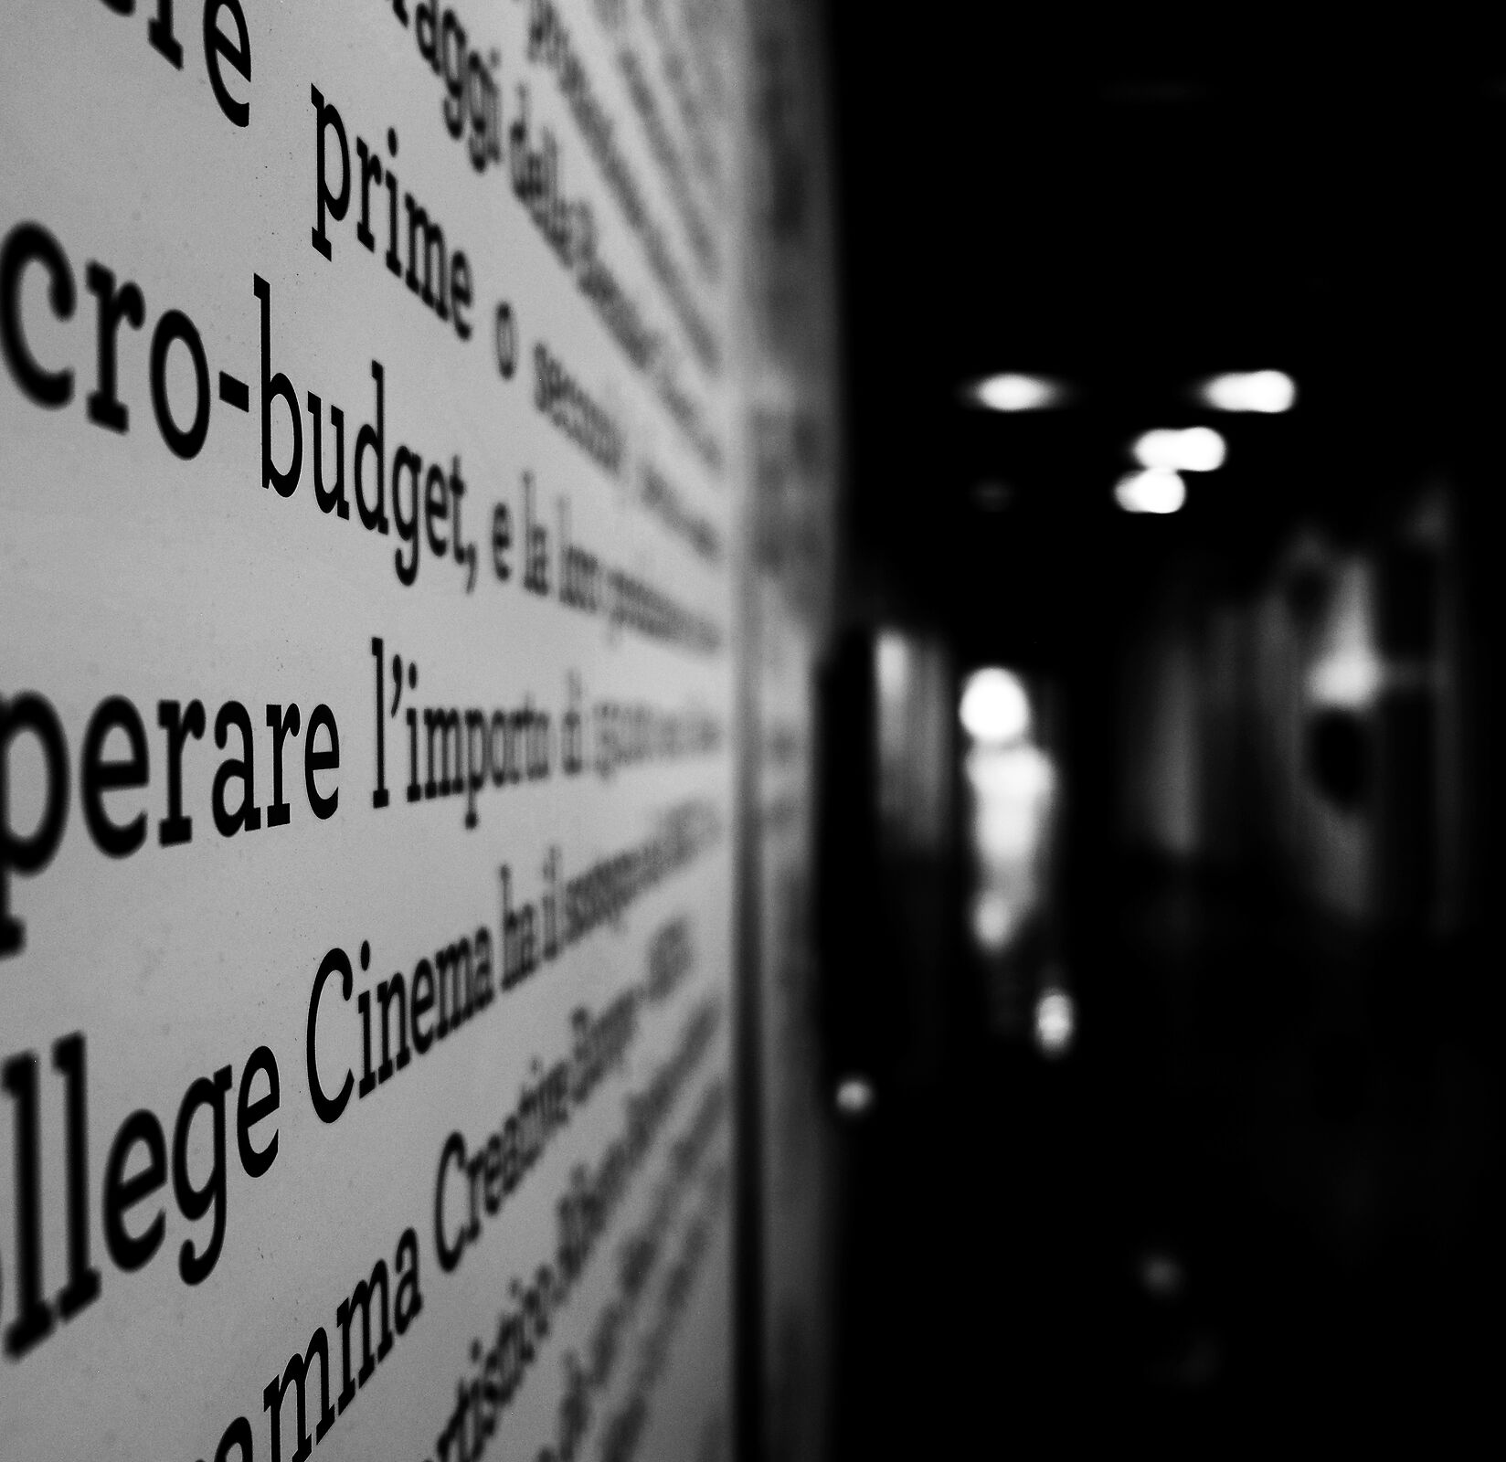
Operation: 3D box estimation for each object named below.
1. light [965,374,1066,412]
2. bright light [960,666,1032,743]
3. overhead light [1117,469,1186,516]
[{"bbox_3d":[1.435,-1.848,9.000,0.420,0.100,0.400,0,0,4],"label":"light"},{"bbox_3d":[2.653,-0.281,18.000,0.500,0.500,0.350,0,0,4],"label":"bright light"},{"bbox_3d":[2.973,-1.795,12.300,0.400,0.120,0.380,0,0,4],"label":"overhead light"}]

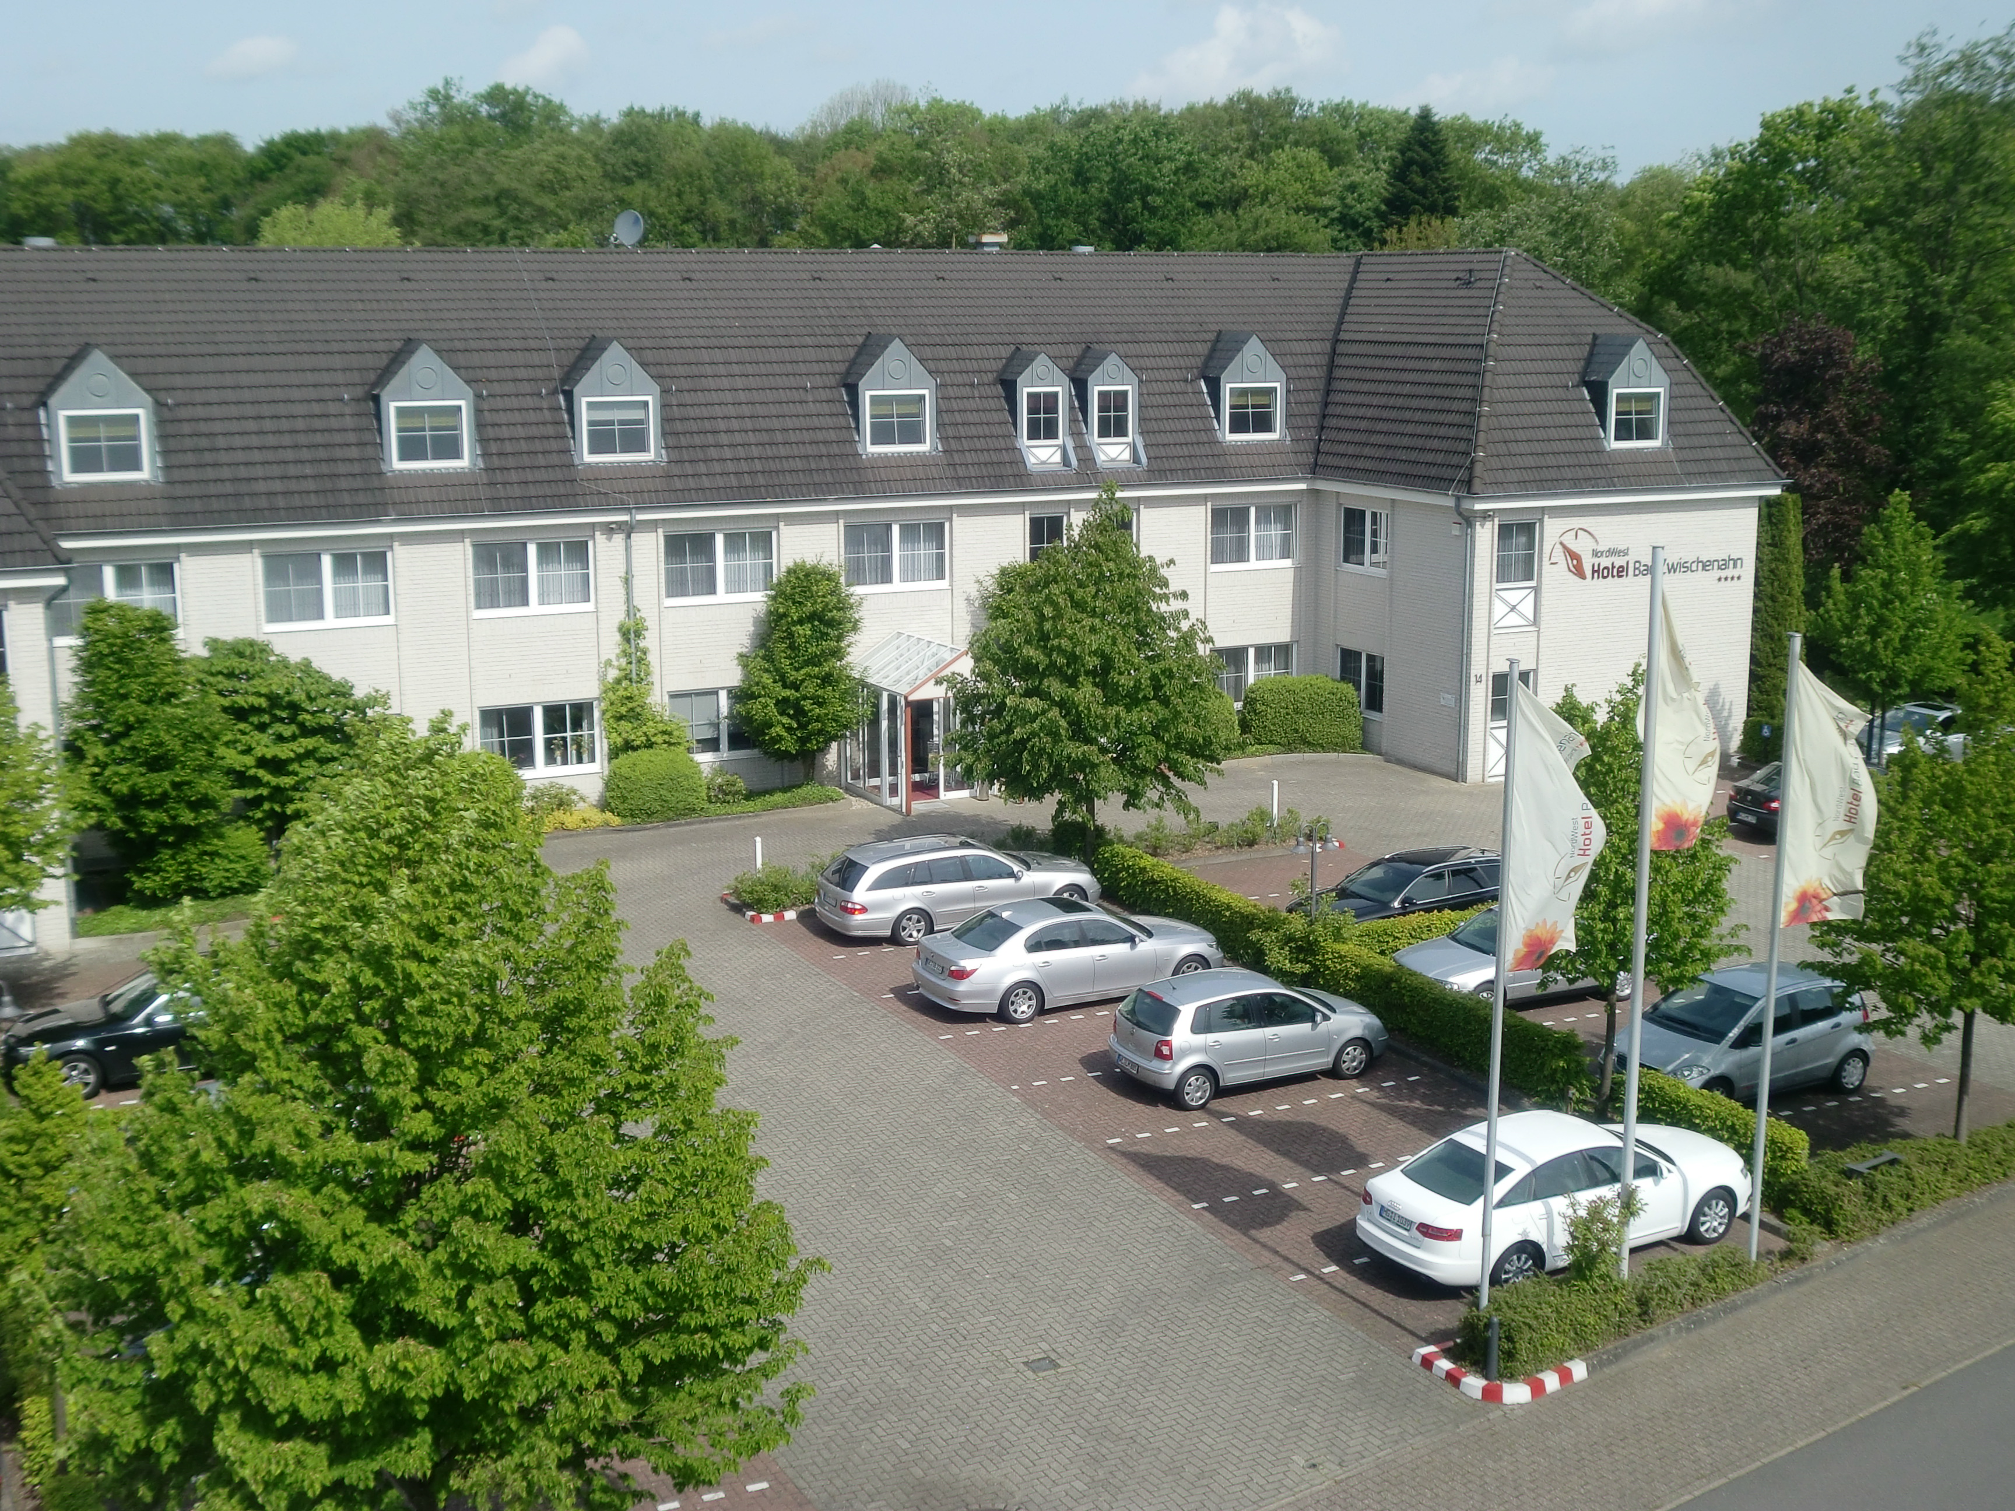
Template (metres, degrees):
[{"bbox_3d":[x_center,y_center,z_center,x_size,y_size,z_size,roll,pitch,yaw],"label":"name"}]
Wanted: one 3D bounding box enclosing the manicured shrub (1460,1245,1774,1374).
[{"bbox_3d":[6.382,5.660,23.781,4.200,0.570,0.980,-9,14,-36],"label":"manicured shrub"}]

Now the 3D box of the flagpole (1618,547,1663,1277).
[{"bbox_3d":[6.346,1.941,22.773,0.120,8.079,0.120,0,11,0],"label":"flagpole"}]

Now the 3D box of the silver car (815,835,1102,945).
[{"bbox_3d":[-0.773,2.143,38.787,4.850,1.500,1.820,-6,13,-27],"label":"silver car"}]

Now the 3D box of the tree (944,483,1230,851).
[{"bbox_3d":[1.304,-1.224,40.299,5.100,6.953,5.100,0,12,0],"label":"tree"}]

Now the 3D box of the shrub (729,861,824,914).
[{"bbox_3d":[-3.885,2.145,39.442,1.550,0.680,1.350,-6,13,-27],"label":"shrub"}]

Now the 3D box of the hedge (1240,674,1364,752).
[{"bbox_3d":[6.554,-0.888,51.331,2.200,1.420,1.600,-6,13,-27],"label":"hedge"}]

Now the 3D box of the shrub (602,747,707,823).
[{"bbox_3d":[-7.357,0.502,47.187,2.100,1.400,1.700,-6,13,-27],"label":"shrub"}]

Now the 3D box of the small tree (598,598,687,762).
[{"bbox_3d":[-7.175,-0.925,44.522,1.600,4.265,1.000,-6,13,-25],"label":"small tree"}]

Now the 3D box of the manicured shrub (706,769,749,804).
[{"bbox_3d":[-6.121,0.623,48.327,1.000,0.720,0.850,-6,13,-27],"label":"manicured shrub"}]

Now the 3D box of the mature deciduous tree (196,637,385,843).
[{"bbox_3d":[-13.487,-0.080,42.386,3.700,4.500,3.400,-6,13,-27],"label":"mature deciduous tree"}]

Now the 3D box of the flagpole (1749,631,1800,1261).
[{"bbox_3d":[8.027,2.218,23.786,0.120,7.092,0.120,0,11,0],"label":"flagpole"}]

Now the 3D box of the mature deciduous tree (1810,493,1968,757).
[{"bbox_3d":[19.138,-2.636,49.588,3.500,5.962,3.500,-6,13,-26],"label":"mature deciduous tree"}]

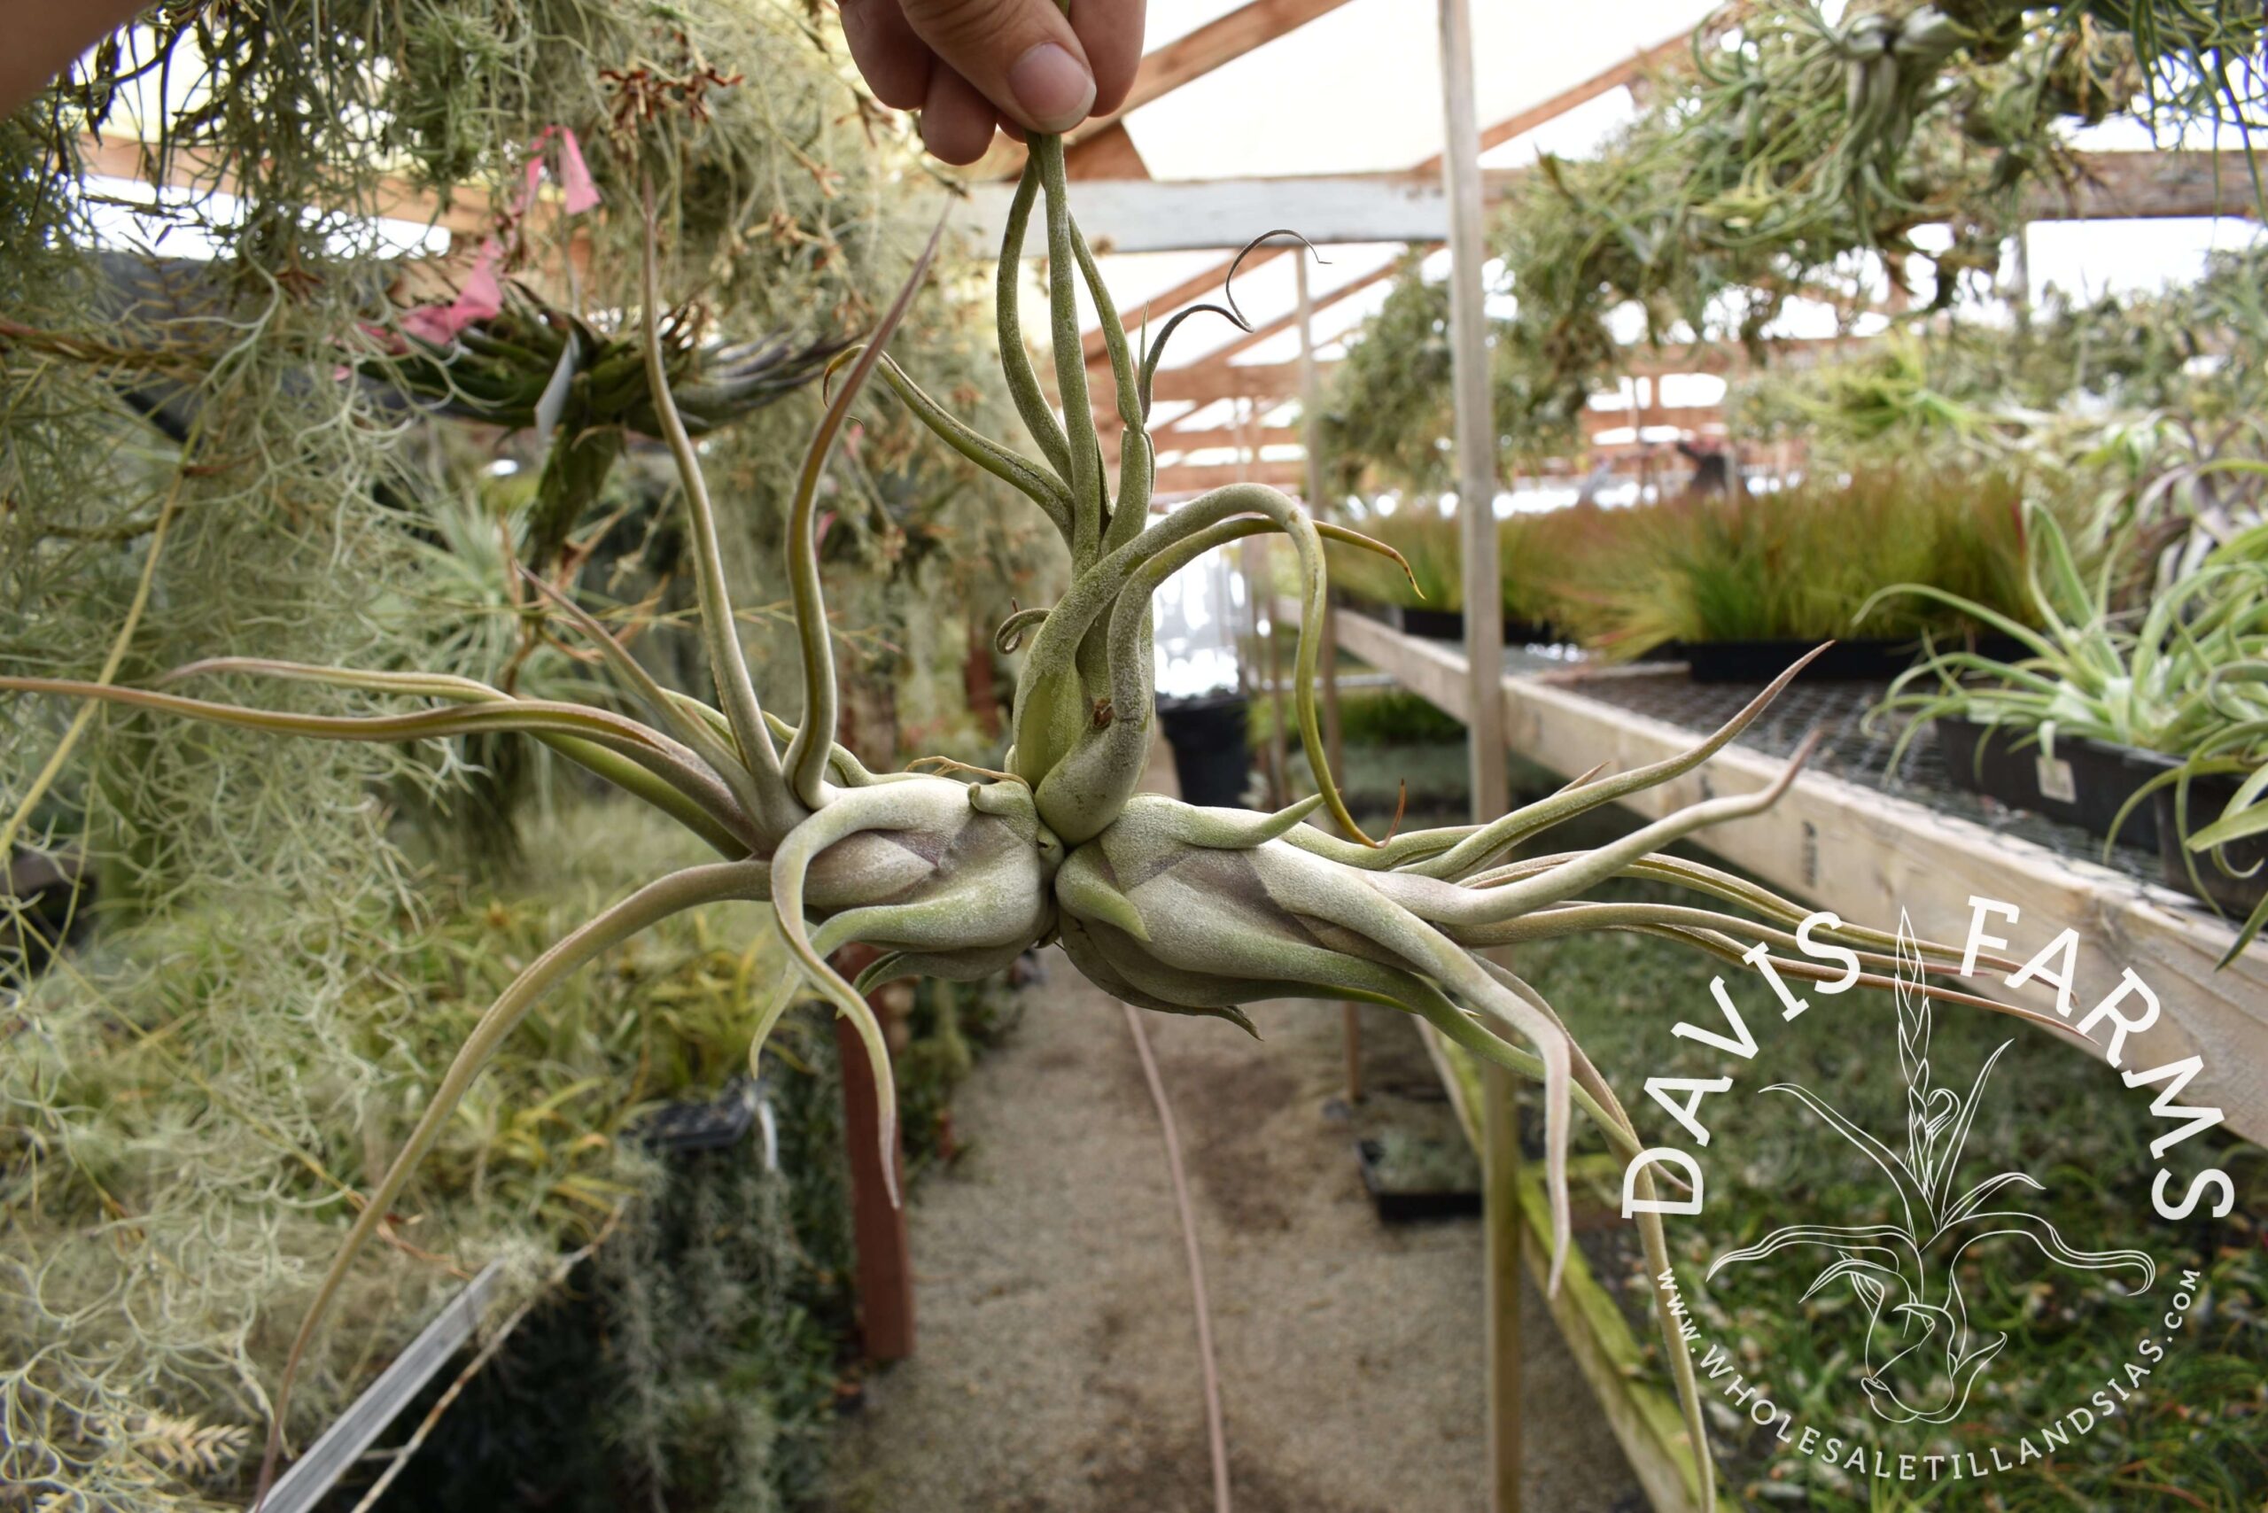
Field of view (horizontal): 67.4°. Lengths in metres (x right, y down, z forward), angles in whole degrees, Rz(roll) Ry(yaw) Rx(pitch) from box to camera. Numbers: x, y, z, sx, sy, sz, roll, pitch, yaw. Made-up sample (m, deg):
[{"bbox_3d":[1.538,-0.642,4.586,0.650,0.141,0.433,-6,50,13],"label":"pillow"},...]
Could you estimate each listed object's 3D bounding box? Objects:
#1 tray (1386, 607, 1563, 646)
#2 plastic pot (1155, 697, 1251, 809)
[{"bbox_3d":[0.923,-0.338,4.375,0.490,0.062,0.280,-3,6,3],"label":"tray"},{"bbox_3d":[0.475,0.006,11.000,0.600,0.710,0.600,-3,6,3],"label":"plastic pot"}]

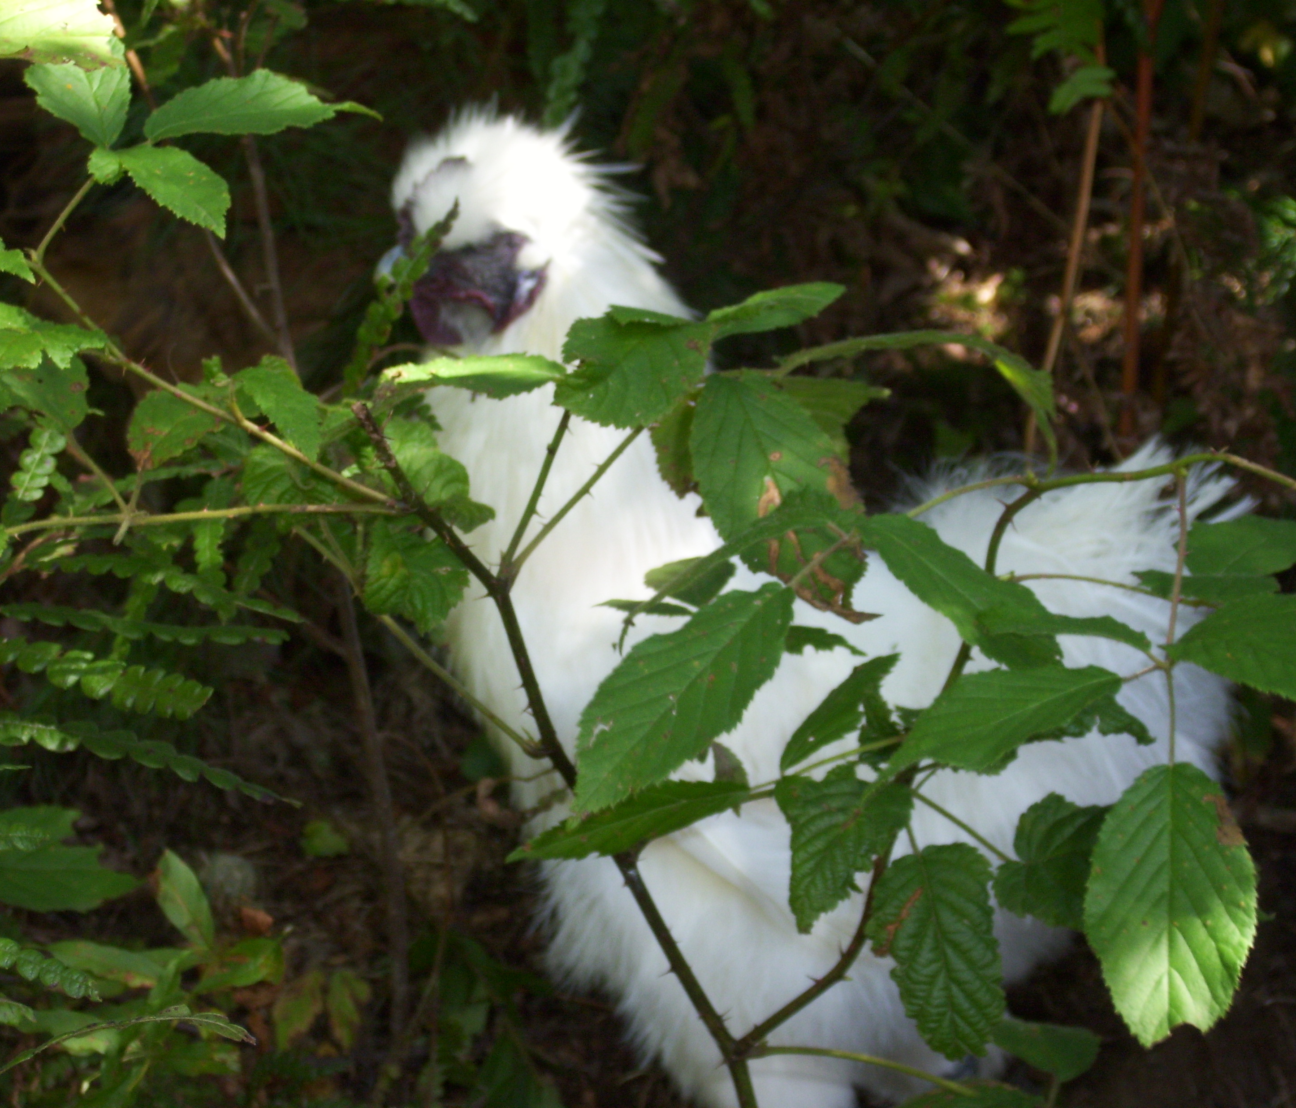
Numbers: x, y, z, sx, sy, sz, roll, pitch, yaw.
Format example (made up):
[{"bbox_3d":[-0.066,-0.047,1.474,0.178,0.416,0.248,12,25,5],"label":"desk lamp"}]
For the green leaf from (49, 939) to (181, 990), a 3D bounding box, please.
[{"bbox_3d":[-0.196,0.151,1.600,0.046,0.008,0.020,15,36,2],"label":"green leaf"}]

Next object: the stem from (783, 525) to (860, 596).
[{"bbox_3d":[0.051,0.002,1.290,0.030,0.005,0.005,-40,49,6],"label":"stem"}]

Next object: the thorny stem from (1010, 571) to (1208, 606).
[{"bbox_3d":[0.150,0.011,1.420,0.068,0.008,0.012,8,12,-17],"label":"thorny stem"}]

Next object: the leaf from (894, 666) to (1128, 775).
[{"bbox_3d":[0.107,0.049,1.280,0.074,0.013,0.034,-24,44,-11],"label":"leaf"}]

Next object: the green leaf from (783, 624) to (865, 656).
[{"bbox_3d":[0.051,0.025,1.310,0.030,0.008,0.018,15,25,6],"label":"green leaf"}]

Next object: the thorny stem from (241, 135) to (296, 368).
[{"bbox_3d":[-0.135,-0.107,1.540,0.008,0.088,0.008,-11,18,4],"label":"thorny stem"}]

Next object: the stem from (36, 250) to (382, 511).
[{"bbox_3d":[-0.141,-0.054,1.400,0.147,0.011,0.012,35,10,-16],"label":"stem"}]

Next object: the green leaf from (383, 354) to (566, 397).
[{"bbox_3d":[-0.053,-0.053,1.300,0.055,0.010,0.027,-5,18,-6],"label":"green leaf"}]

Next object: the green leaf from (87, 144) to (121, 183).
[{"bbox_3d":[-0.161,-0.116,1.290,0.011,0.006,0.012,8,51,18],"label":"green leaf"}]

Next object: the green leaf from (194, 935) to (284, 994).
[{"bbox_3d":[-0.138,0.139,1.470,0.034,0.008,0.018,-31,49,-12],"label":"green leaf"}]

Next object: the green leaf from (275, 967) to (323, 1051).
[{"bbox_3d":[-0.125,0.163,1.560,0.016,0.007,0.031,20,67,22],"label":"green leaf"}]

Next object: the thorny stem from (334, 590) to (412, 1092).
[{"bbox_3d":[-0.102,0.107,1.620,0.012,0.208,0.012,-6,21,2],"label":"thorny stem"}]

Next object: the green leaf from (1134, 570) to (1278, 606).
[{"bbox_3d":[0.168,0.010,1.310,0.047,0.011,0.026,6,18,12],"label":"green leaf"}]

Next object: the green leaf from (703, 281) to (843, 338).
[{"bbox_3d":[0.040,-0.079,1.400,0.047,0.009,0.030,-20,27,-7],"label":"green leaf"}]

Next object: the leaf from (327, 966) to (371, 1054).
[{"bbox_3d":[-0.107,0.163,1.560,0.016,0.032,0.007,-4,-22,-15],"label":"leaf"}]

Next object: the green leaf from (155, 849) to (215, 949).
[{"bbox_3d":[-0.168,0.126,1.580,0.016,0.040,0.008,-18,-10,-36],"label":"green leaf"}]

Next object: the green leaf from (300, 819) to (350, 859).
[{"bbox_3d":[-0.130,0.114,1.750,0.020,0.006,0.022,-1,37,-1],"label":"green leaf"}]

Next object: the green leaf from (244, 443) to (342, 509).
[{"bbox_3d":[-0.118,-0.025,1.450,0.038,0.010,0.033,12,54,9],"label":"green leaf"}]

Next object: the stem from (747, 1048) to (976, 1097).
[{"bbox_3d":[0.063,0.153,1.290,0.068,0.007,0.006,12,-17,9],"label":"stem"}]

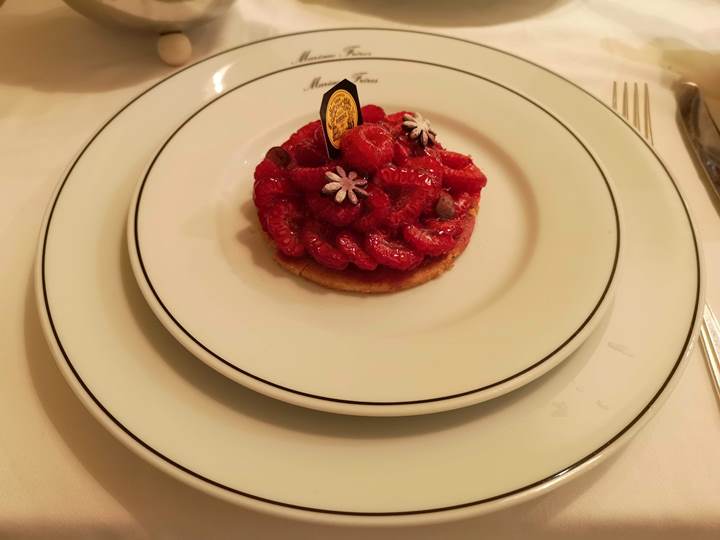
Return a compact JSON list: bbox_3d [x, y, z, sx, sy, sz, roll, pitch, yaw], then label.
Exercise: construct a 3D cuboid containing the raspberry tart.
[{"bbox_3d":[0.003,-0.040,0.233,0.099,0.034,0.099,0,52,0],"label":"raspberry tart"}]

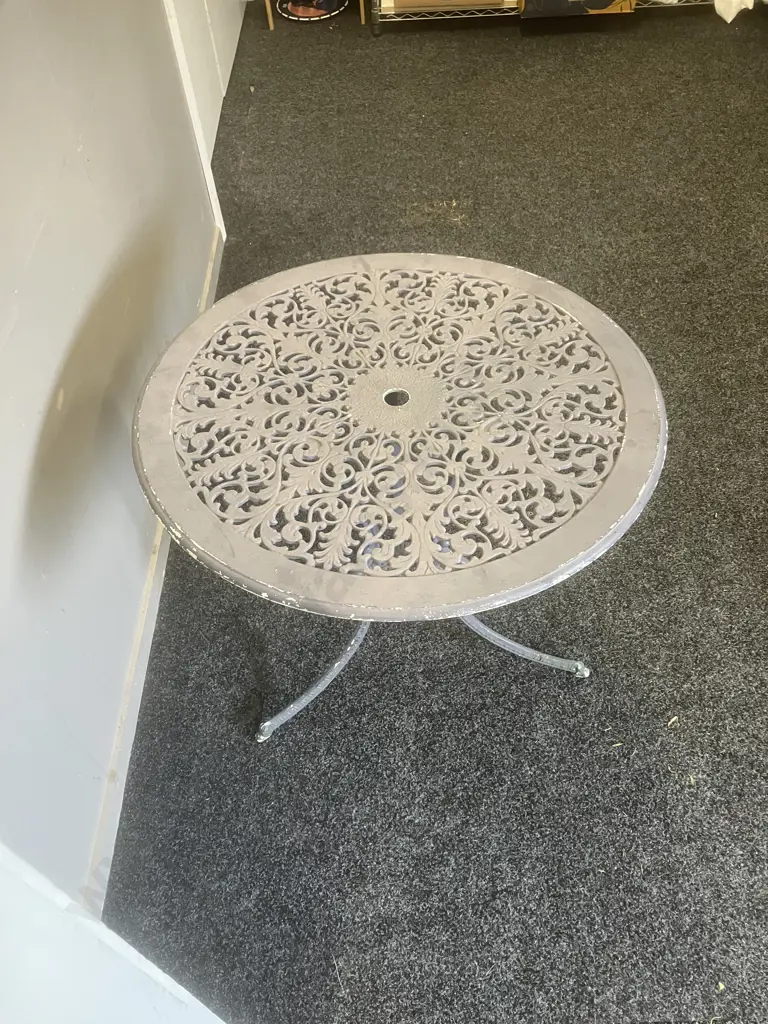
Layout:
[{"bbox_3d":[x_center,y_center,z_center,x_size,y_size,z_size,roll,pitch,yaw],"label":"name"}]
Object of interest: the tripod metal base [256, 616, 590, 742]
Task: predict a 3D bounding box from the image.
[{"bbox_3d":[0.014,-0.026,1.640,0.695,0.647,0.605,-10,49,-6],"label":"tripod metal base"}]

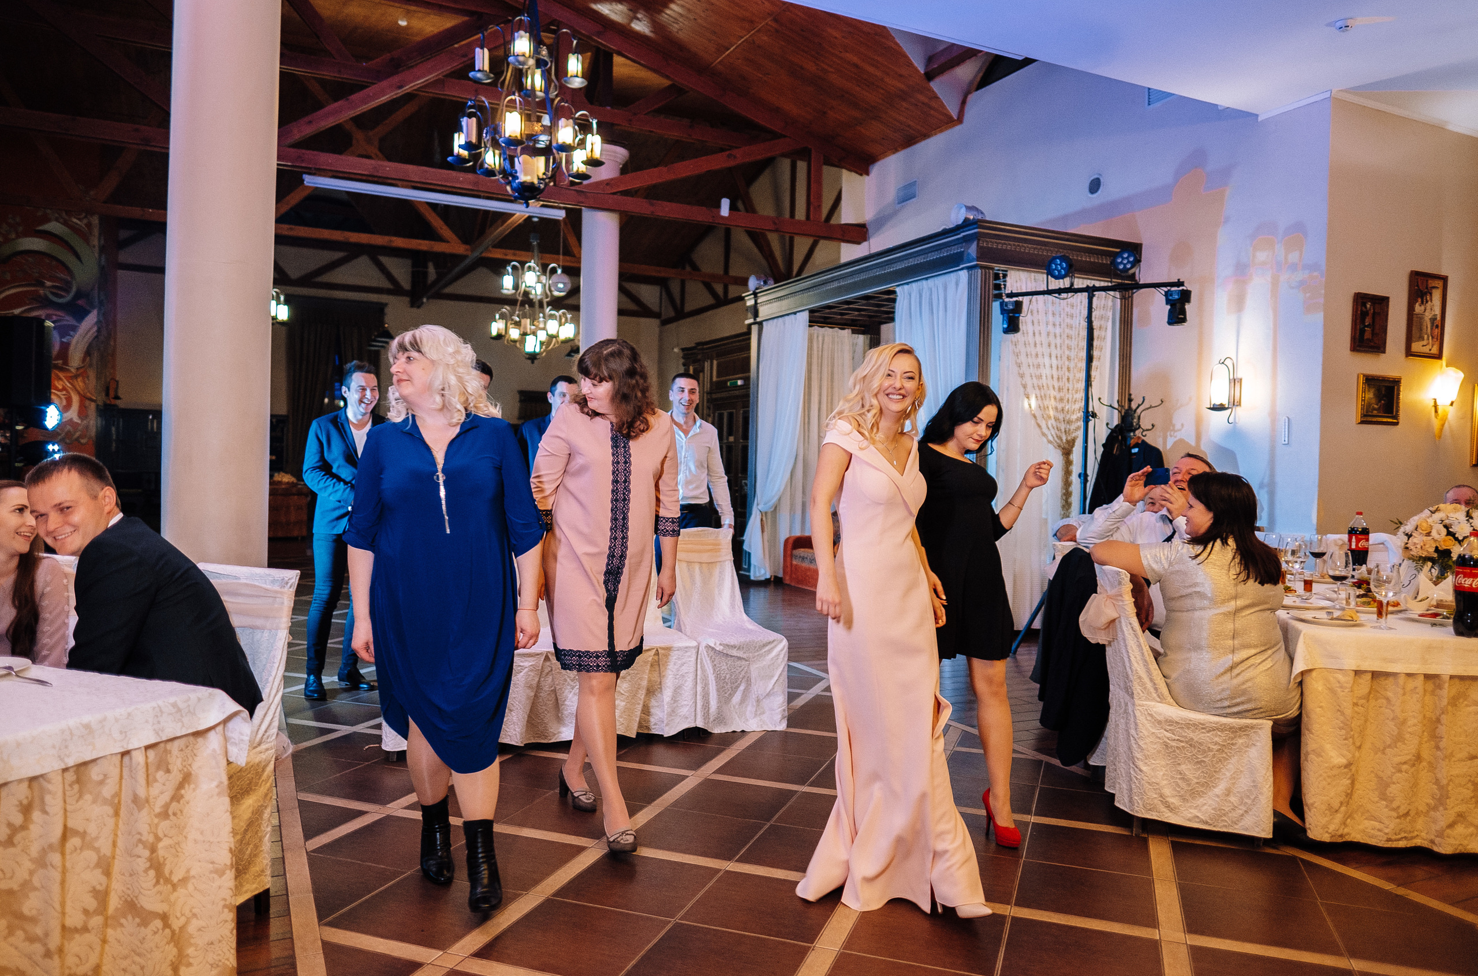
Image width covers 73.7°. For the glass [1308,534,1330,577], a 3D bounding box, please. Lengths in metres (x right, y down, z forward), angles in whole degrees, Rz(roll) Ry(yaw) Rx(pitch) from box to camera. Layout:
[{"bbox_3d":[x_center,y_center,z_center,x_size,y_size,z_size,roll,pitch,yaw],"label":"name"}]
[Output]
[{"bbox_3d":[3.330,0.399,5.670,0.090,0.238,0.090,2,0,19],"label":"glass"}]

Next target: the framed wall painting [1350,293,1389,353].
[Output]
[{"bbox_3d":[4.640,-1.206,7.240,0.385,0.440,0.040,1,0,-25],"label":"framed wall painting"}]

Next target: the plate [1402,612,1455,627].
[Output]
[{"bbox_3d":[2.655,0.499,3.740,0.255,0.025,0.255,2,0,19],"label":"plate"}]

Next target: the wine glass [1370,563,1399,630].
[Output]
[{"bbox_3d":[2.305,0.384,3.525,0.088,0.235,0.088,2,0,19],"label":"wine glass"}]

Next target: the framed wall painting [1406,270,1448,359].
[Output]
[{"bbox_3d":[5.260,-1.315,7.530,0.455,0.660,0.040,1,0,-25],"label":"framed wall painting"}]

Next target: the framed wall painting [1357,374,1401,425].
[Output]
[{"bbox_3d":[4.691,-0.645,7.179,0.460,0.365,0.060,1,1,-25],"label":"framed wall painting"}]

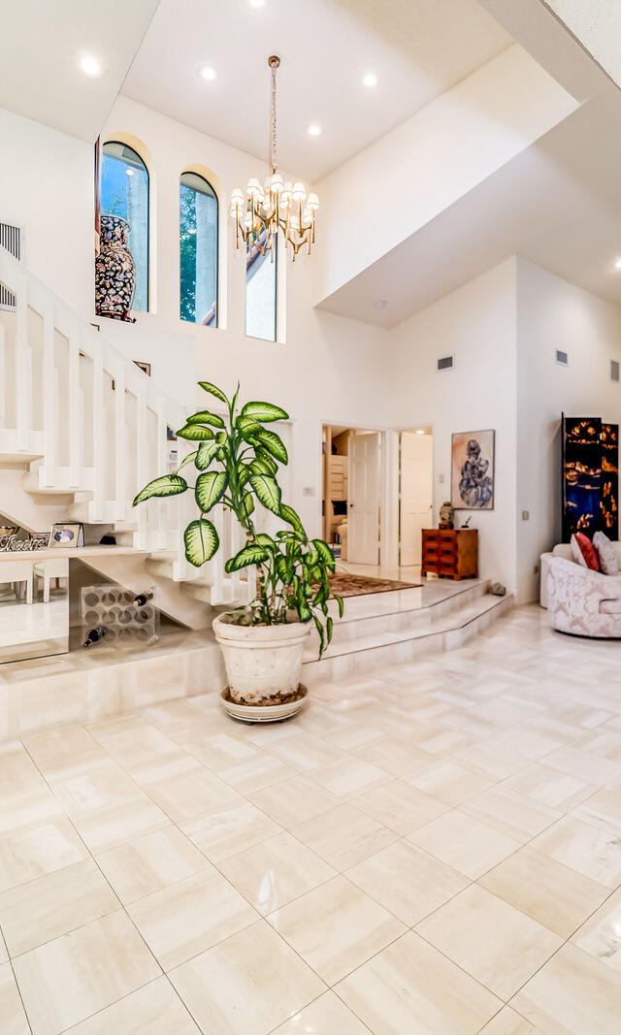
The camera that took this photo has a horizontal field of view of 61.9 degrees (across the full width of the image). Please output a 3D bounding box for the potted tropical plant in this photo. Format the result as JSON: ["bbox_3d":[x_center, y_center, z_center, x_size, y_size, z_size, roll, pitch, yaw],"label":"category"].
[{"bbox_3d":[-0.440,0.190,3.150,1.200,1.980,0.950,0,0,0],"label":"potted tropical plant"}]

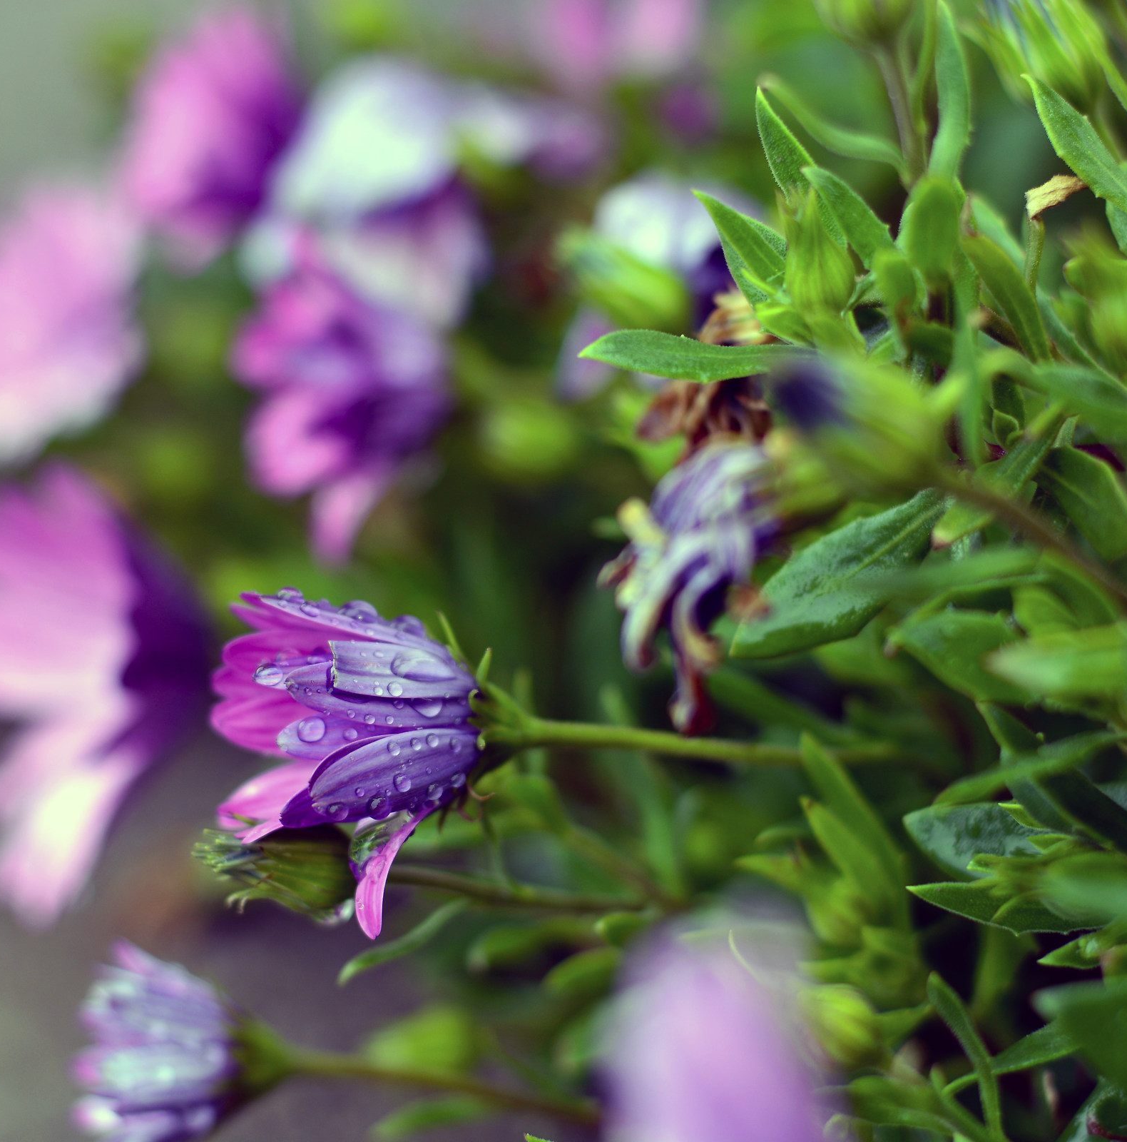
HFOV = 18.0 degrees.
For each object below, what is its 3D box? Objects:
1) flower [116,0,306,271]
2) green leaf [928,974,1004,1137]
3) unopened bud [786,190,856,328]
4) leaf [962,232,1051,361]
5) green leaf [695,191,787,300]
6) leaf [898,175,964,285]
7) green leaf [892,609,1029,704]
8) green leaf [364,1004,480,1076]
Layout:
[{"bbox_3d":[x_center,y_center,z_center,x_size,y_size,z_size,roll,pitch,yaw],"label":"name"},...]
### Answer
[{"bbox_3d":[-0.057,-0.069,0.570,0.026,0.040,0.038,-5,16,-18],"label":"flower"},{"bbox_3d":[0.046,0.056,0.410,0.004,0.020,0.005,-19,12,17],"label":"green leaf"},{"bbox_3d":[0.030,-0.037,0.420,0.008,0.016,0.008,-10,7,-1],"label":"unopened bud"},{"bbox_3d":[0.050,-0.031,0.402,0.005,0.017,0.005,-36,14,0],"label":"leaf"},{"bbox_3d":[0.021,-0.038,0.421,0.004,0.018,0.008,-39,1,-45],"label":"green leaf"},{"bbox_3d":[0.041,-0.038,0.395,0.007,0.012,0.005,0,18,0],"label":"leaf"},{"bbox_3d":[0.045,0.010,0.406,0.017,0.009,0.007,8,25,-23],"label":"green leaf"},{"bbox_3d":[-0.018,0.058,0.445,0.015,0.009,0.007,-2,18,-5],"label":"green leaf"}]

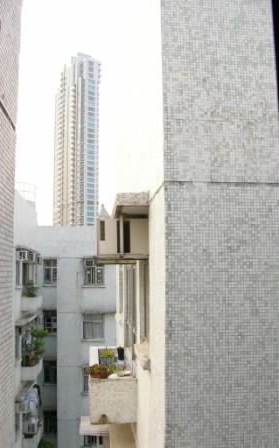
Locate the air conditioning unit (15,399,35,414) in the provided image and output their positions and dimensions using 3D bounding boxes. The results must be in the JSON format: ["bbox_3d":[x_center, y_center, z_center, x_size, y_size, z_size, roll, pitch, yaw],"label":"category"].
[{"bbox_3d":[-4.145,6.503,17.436,0.500,0.410,0.500,1,-6,-5],"label":"air conditioning unit"}]

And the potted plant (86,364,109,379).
[{"bbox_3d":[-0.500,1.762,5.883,0.240,0.160,0.220,1,-6,-5],"label":"potted plant"}]

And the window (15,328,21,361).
[{"bbox_3d":[-4.397,4.352,17.753,0.100,1.134,0.900,1,-6,-5],"label":"window"}]

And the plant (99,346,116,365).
[{"bbox_3d":[-0.478,1.990,7.337,0.250,0.300,0.240,1,-6,-5],"label":"plant"}]

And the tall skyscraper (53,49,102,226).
[{"bbox_3d":[-35.339,-22.564,272.683,12.500,138.000,28.000,5,-7,-40],"label":"tall skyscraper"}]

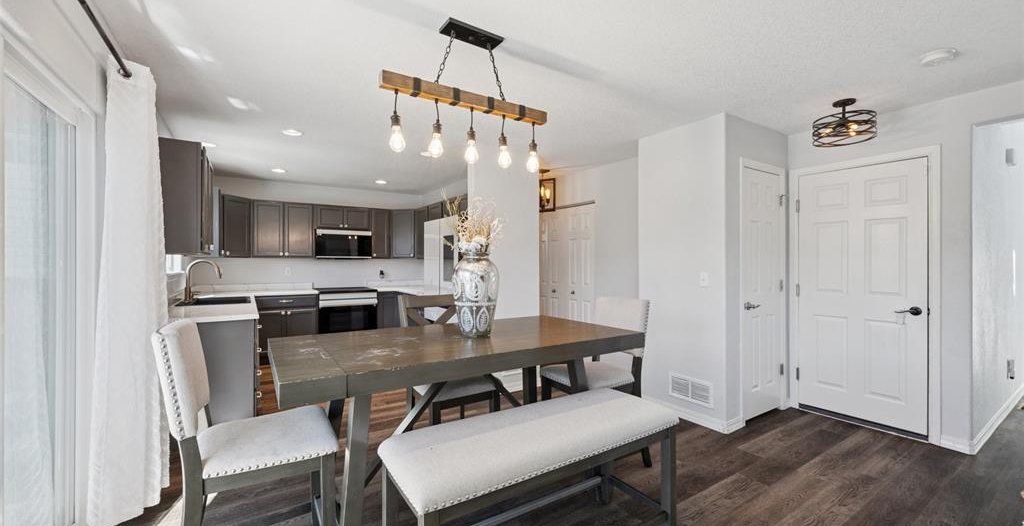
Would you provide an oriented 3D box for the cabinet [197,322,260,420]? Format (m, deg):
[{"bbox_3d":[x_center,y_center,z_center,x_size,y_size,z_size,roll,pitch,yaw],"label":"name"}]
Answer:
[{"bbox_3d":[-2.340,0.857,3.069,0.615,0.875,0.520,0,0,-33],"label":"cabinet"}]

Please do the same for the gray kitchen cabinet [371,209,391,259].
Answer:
[{"bbox_3d":[-2.102,-0.450,6.249,0.300,0.762,0.330,0,0,-33],"label":"gray kitchen cabinet"}]

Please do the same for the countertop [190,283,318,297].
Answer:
[{"bbox_3d":[-3.344,0.343,5.239,1.375,0.140,0.630,0,0,-33],"label":"countertop"}]

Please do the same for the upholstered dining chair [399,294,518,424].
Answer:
[{"bbox_3d":[-0.390,0.768,2.426,0.460,1.070,0.570,0,0,-33],"label":"upholstered dining chair"}]

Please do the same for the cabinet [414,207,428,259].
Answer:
[{"bbox_3d":[-1.192,-0.449,5.936,0.320,0.752,0.480,0,0,-33],"label":"cabinet"}]

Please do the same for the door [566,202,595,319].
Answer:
[{"bbox_3d":[0.852,0.293,5.203,0.040,2.010,0.600,0,0,-35],"label":"door"}]

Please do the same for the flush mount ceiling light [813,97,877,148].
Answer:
[{"bbox_3d":[2.389,-1.024,2.860,0.356,0.265,0.356,0,0,-33],"label":"flush mount ceiling light"}]

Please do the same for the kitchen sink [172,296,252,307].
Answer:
[{"bbox_3d":[-2.995,0.488,4.062,0.520,0.210,0.850,0,0,-33],"label":"kitchen sink"}]

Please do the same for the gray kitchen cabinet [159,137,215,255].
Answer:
[{"bbox_3d":[-2.492,-0.450,3.017,0.330,0.762,0.860,0,0,-33],"label":"gray kitchen cabinet"}]

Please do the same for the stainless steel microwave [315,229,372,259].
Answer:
[{"bbox_3d":[-2.523,-0.268,5.914,0.767,0.415,0.410,0,0,-33],"label":"stainless steel microwave"}]

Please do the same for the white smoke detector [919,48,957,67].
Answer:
[{"bbox_3d":[2.340,-1.122,2.180,0.150,0.040,0.150,0,0,-33],"label":"white smoke detector"}]

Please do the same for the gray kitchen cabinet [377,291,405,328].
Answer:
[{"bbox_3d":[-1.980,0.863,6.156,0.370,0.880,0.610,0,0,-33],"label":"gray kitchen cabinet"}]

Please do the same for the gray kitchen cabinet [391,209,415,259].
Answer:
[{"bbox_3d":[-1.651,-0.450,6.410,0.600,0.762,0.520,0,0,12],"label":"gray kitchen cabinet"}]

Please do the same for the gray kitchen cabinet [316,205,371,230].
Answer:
[{"bbox_3d":[-2.541,-0.646,5.950,0.765,0.352,0.330,0,0,-33],"label":"gray kitchen cabinet"}]

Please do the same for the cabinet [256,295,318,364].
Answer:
[{"bbox_3d":[-3.091,0.863,5.424,0.750,0.880,0.610,0,0,-33],"label":"cabinet"}]

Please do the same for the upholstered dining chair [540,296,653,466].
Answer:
[{"bbox_3d":[0.532,0.761,2.554,0.580,1.055,0.455,0,0,-33],"label":"upholstered dining chair"}]

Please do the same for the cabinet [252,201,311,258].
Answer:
[{"bbox_3d":[-3.174,-0.444,5.532,0.754,0.752,0.330,0,0,-33],"label":"cabinet"}]

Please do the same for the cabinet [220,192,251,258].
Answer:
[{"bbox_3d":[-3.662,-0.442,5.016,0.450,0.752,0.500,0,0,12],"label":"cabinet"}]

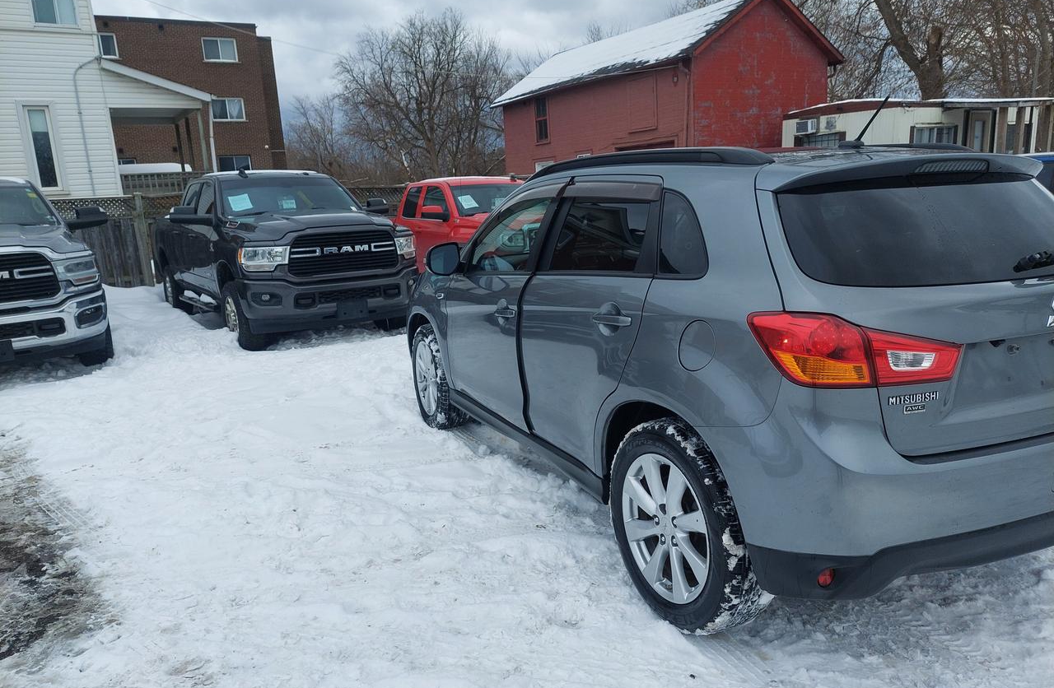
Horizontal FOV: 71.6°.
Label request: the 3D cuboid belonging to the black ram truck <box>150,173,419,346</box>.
[{"bbox_3d":[-3.615,-1.283,9.981,2.150,1.990,6.000,-10,14,-33],"label":"black ram truck"}]

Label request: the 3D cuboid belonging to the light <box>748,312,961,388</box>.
[{"bbox_3d":[0.867,0.004,1.931,0.470,0.180,0.310,-6,10,-24],"label":"light"}]

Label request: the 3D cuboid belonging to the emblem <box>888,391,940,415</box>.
[{"bbox_3d":[0.984,0.152,1.852,0.183,0.055,0.012,-6,10,-24],"label":"emblem"}]

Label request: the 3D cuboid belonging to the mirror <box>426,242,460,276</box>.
[{"bbox_3d":[-0.462,-0.466,4.019,0.210,0.185,0.140,-6,10,-24],"label":"mirror"}]

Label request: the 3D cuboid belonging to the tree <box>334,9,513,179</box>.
[{"bbox_3d":[-4.972,-11.487,38.083,9.010,11.060,8.100,-4,11,-6],"label":"tree"}]

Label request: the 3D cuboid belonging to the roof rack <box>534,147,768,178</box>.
[{"bbox_3d":[0.375,-0.719,2.970,0.070,0.120,1.760,-6,10,-24],"label":"roof rack"}]

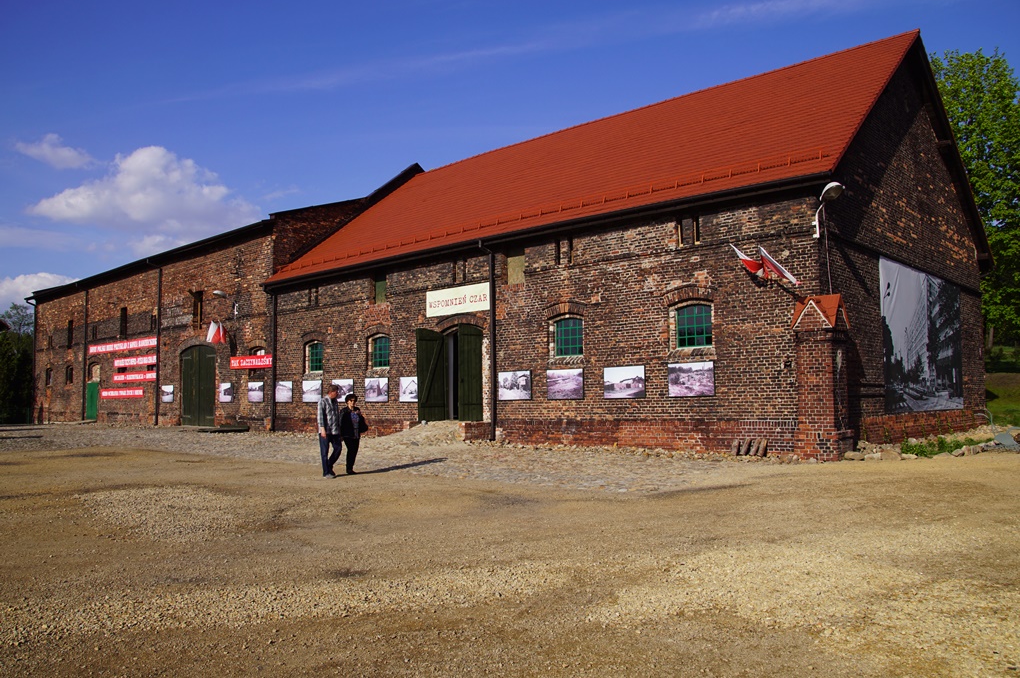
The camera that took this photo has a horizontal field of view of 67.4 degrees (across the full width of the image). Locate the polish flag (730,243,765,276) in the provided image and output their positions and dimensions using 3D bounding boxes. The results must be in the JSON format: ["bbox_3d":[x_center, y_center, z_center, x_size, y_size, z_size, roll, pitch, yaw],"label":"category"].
[{"bbox_3d":[5.320,-1.722,16.860,0.807,0.738,0.350,-5,-7,39],"label":"polish flag"}]

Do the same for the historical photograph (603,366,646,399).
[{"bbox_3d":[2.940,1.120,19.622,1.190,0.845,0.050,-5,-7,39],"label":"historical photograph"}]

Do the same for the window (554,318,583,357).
[{"bbox_3d":[1.674,-0.056,21.018,0.971,1.036,0.120,-5,-7,39],"label":"window"}]

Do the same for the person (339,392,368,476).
[{"bbox_3d":[-3.120,1.888,15.200,0.380,1.590,0.520,-4,-5,37],"label":"person"}]

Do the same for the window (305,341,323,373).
[{"bbox_3d":[-7.540,0.687,29.864,1.180,1.260,0.250,-4,-6,41],"label":"window"}]

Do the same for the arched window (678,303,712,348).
[{"bbox_3d":[4.543,-0.324,18.688,0.963,1.053,0.120,-5,-7,39],"label":"arched window"}]

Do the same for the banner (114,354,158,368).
[{"bbox_3d":[-18.425,1.094,37.588,4.961,0.478,0.040,-5,-7,41],"label":"banner"}]

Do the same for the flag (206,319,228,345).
[{"bbox_3d":[-12.704,-0.326,33.222,0.850,1.000,0.600,-4,-6,41],"label":"flag"}]

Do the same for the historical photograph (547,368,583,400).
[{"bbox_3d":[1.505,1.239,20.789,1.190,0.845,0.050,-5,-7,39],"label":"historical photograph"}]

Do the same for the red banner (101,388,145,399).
[{"bbox_3d":[-20.852,2.963,41.059,5.440,0.490,0.050,-4,-6,41],"label":"red banner"}]

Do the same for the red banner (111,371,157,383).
[{"bbox_3d":[-19.709,2.011,40.124,5.370,0.500,0.050,-4,-6,41],"label":"red banner"}]

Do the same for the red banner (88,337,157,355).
[{"bbox_3d":[-21.060,0.418,41.396,8.750,0.500,0.050,-4,-6,41],"label":"red banner"}]

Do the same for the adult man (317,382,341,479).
[{"bbox_3d":[-3.340,1.718,14.226,0.420,1.706,0.500,-5,-7,42],"label":"adult man"}]

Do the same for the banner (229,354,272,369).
[{"bbox_3d":[-10.292,0.927,30.510,3.174,0.483,0.040,-5,-7,41],"label":"banner"}]

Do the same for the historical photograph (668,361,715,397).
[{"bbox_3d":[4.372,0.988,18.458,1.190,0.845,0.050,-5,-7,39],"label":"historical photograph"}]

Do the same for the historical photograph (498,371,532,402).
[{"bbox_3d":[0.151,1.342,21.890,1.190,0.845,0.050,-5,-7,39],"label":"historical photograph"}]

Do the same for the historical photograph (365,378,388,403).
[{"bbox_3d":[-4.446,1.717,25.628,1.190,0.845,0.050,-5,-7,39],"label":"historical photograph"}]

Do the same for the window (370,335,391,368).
[{"bbox_3d":[-4.565,0.459,27.291,1.180,1.260,0.250,-4,-6,41],"label":"window"}]

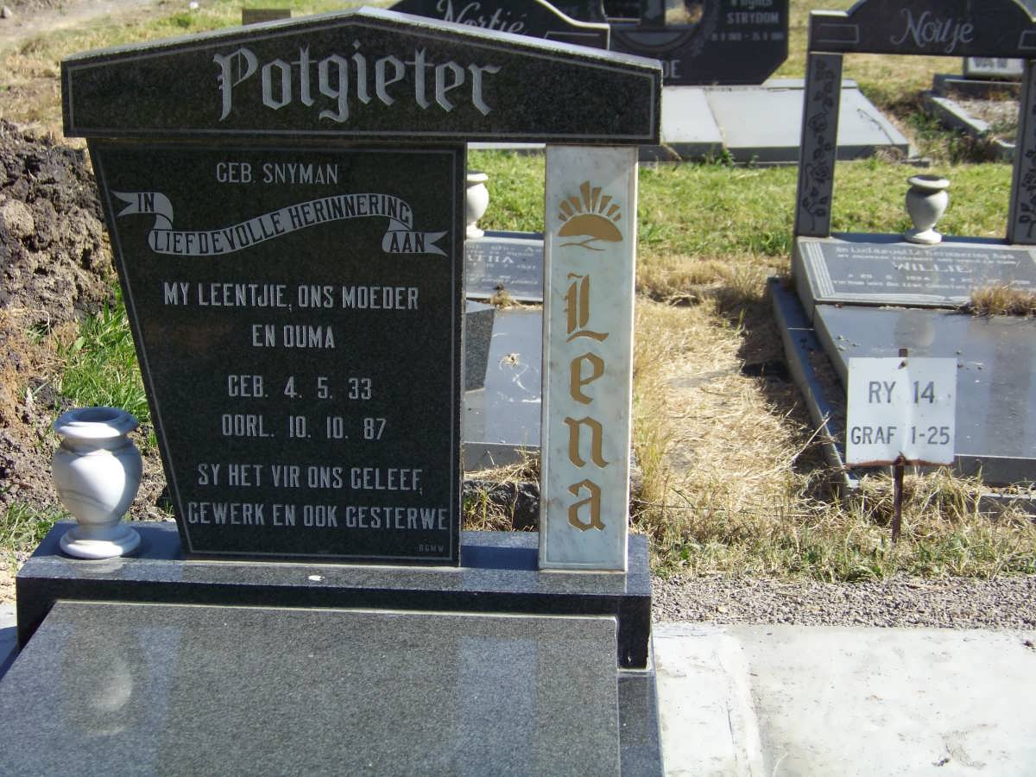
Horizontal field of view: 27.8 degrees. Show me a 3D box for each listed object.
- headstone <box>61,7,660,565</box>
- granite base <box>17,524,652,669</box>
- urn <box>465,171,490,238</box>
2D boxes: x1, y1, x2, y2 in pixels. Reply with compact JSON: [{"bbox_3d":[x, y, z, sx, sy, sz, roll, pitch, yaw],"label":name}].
[{"bbox_3d":[-0.228,-0.143,3.134,0.865,0.840,0.088,1,18,2],"label":"headstone"},{"bbox_3d":[-0.266,0.306,3.170,0.925,0.114,0.245,1,17,3],"label":"granite base"},{"bbox_3d":[-0.149,-0.543,6.200,0.128,0.180,0.128,1,18,2],"label":"urn"}]

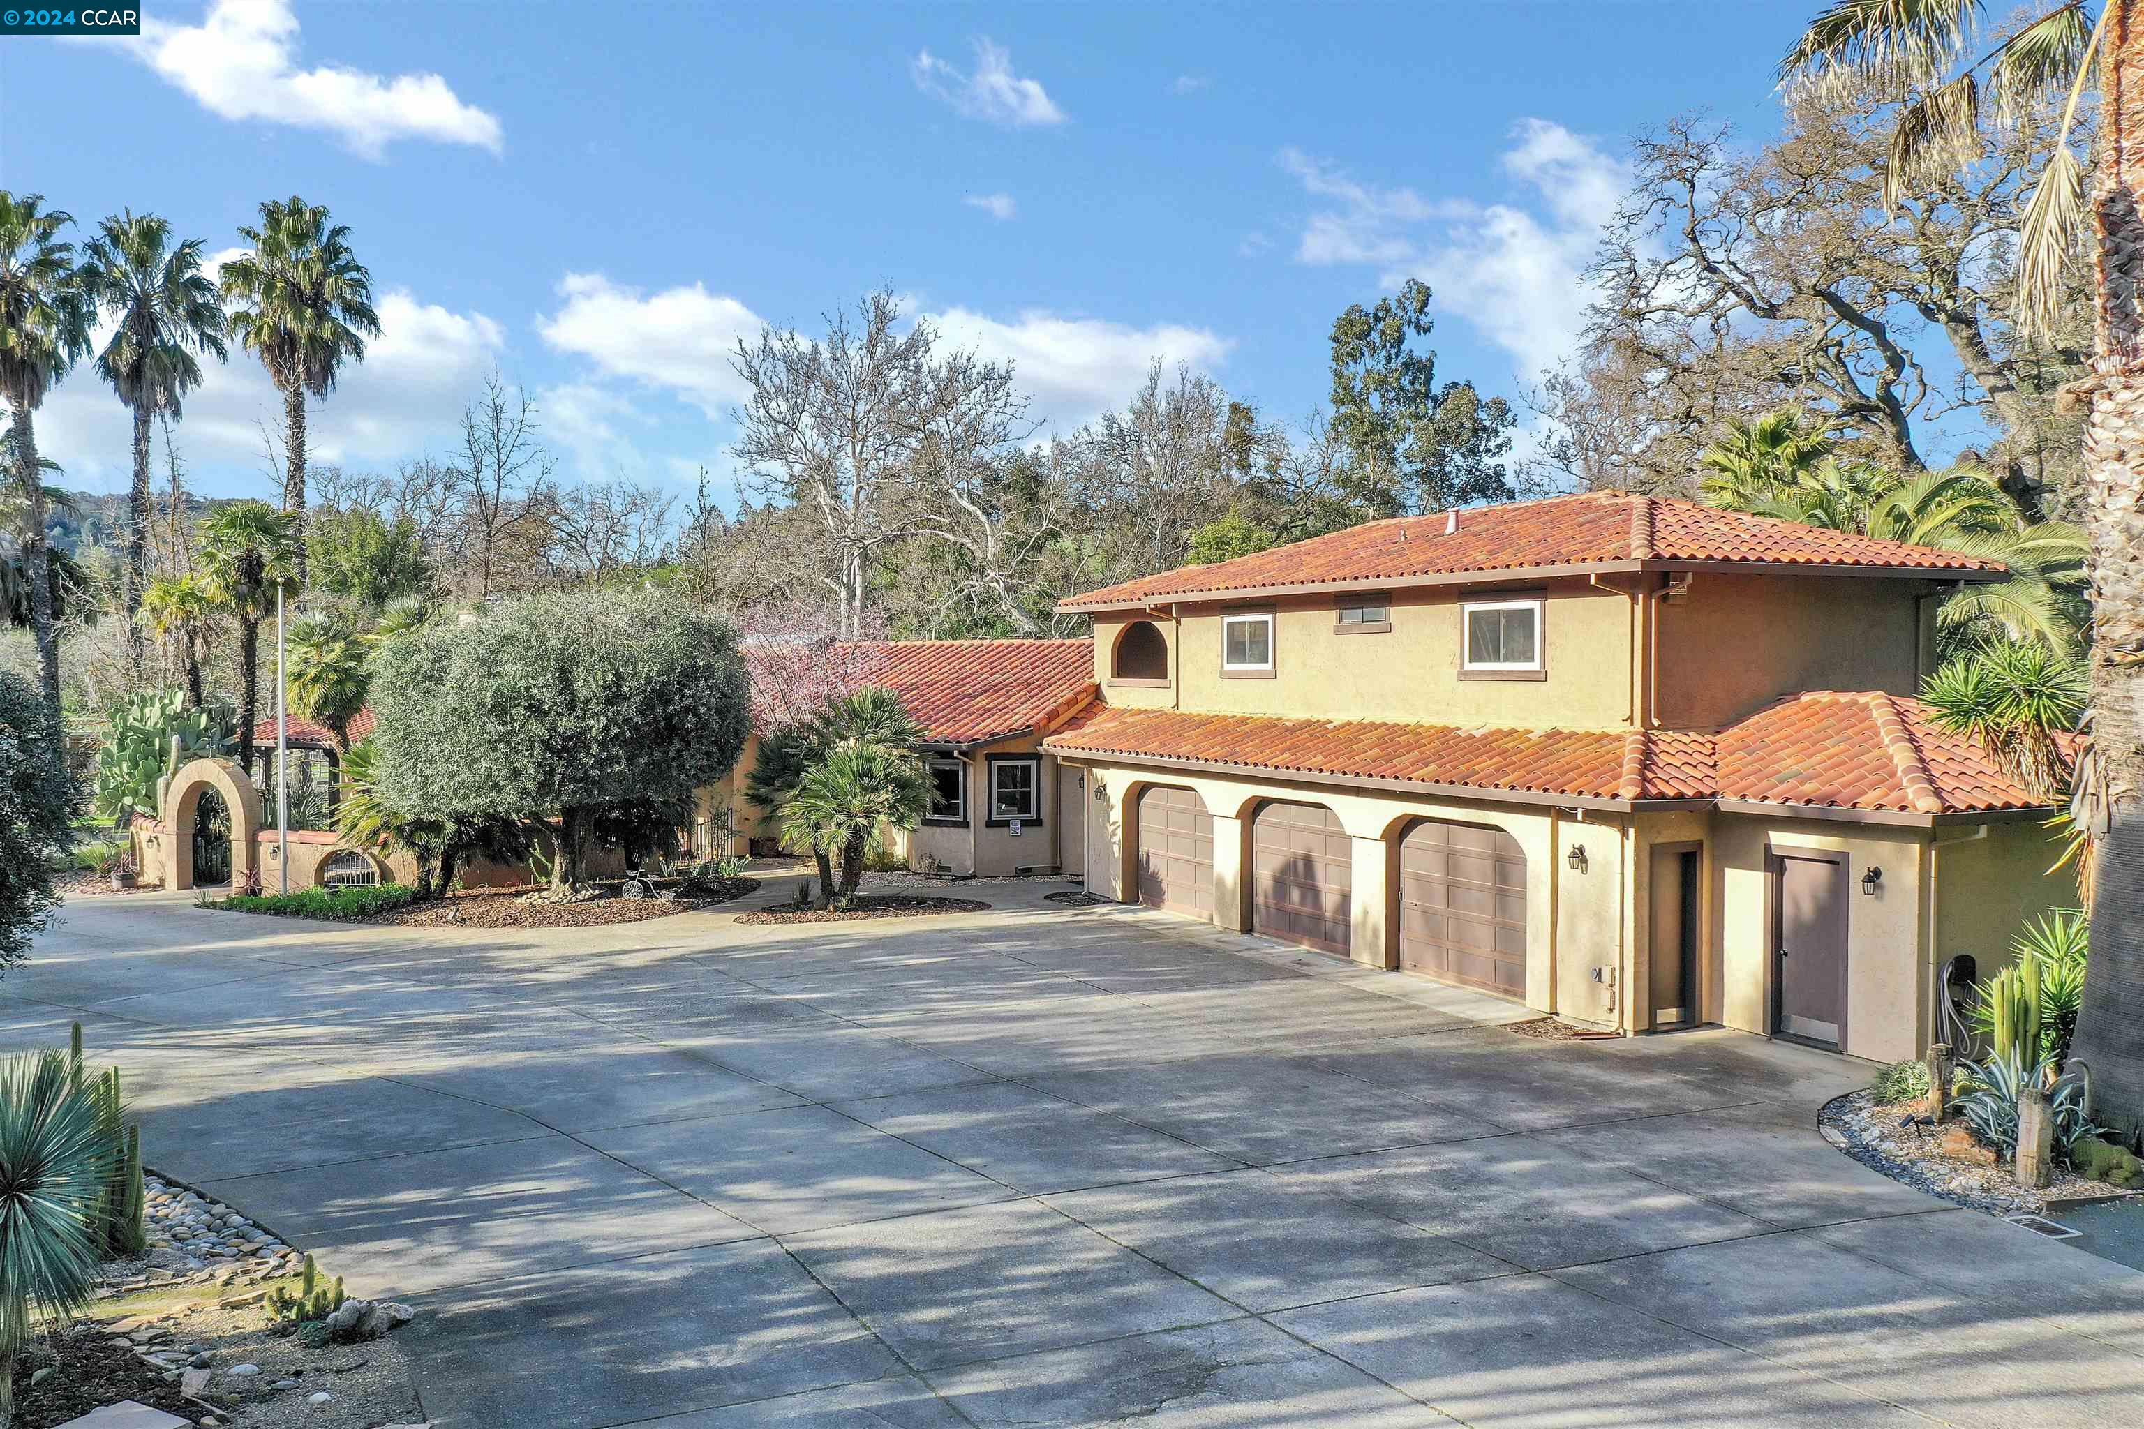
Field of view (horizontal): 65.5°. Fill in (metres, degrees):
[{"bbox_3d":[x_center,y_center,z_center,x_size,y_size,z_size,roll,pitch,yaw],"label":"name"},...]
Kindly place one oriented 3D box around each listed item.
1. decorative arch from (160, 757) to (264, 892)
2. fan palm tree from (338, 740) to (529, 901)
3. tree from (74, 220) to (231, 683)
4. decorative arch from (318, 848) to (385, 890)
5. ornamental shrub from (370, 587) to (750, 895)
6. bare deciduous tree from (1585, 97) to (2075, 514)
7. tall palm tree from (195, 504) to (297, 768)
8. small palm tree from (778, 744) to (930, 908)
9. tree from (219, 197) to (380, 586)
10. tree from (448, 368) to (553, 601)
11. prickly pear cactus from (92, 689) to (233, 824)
[{"bbox_3d":[-16.101,2.080,31.135,2.100,2.470,0.420,0,2,21],"label":"decorative arch"},{"bbox_3d":[-11.231,1.868,29.238,3.200,2.740,3.000,-1,2,-21],"label":"fan palm tree"},{"bbox_3d":[-23.802,-4.965,43.224,3.900,15.920,3.800,-1,2,-29],"label":"tree"},{"bbox_3d":[-13.001,2.834,30.111,1.500,0.770,0.350,0,2,21],"label":"decorative arch"},{"bbox_3d":[-9.353,0.514,30.475,6.800,5.310,6.200,-1,2,-17],"label":"ornamental shrub"},{"bbox_3d":[16.035,-4.879,35.225,12.000,15.990,11.000,1,2,24],"label":"bare deciduous tree"},{"bbox_3d":[-17.207,-0.615,34.908,2.100,7.660,2.100,-1,2,-26],"label":"tall palm tree"},{"bbox_3d":[-3.759,1.935,28.738,2.600,2.720,2.500,0,2,-7],"label":"small palm tree"},{"bbox_3d":[-19.366,-4.975,42.224,3.900,15.970,3.800,-1,2,-25],"label":"tree"},{"bbox_3d":[-19.850,-4.578,58.201,4.000,14.280,3.800,-1,2,-19],"label":"tree"},{"bbox_3d":[-19.232,1.354,35.352,3.000,3.700,2.700,-1,2,-29],"label":"prickly pear cactus"}]

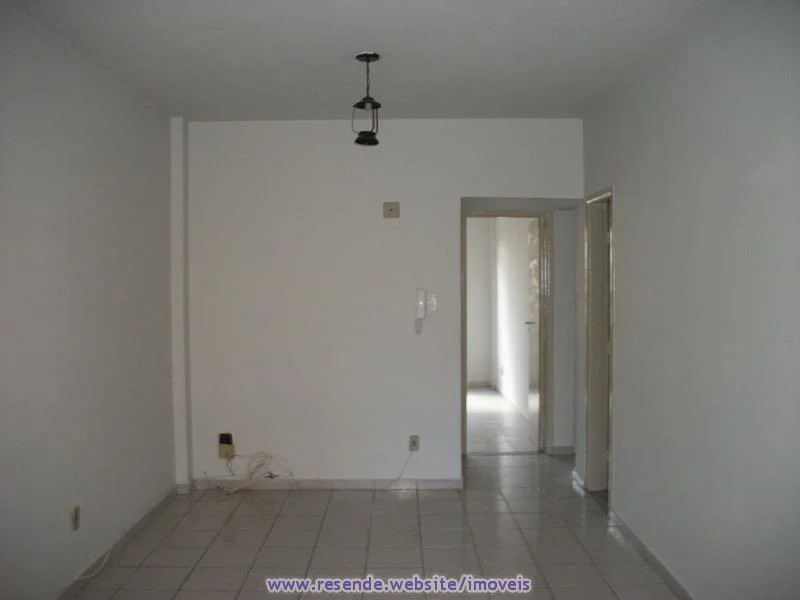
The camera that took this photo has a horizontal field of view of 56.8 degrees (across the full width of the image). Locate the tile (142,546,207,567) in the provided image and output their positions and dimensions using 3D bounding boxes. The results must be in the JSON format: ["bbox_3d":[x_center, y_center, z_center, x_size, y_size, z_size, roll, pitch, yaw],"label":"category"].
[{"bbox_3d":[-1.252,1.436,4.102,0.305,0.008,0.298,0,2,0],"label":"tile"}]

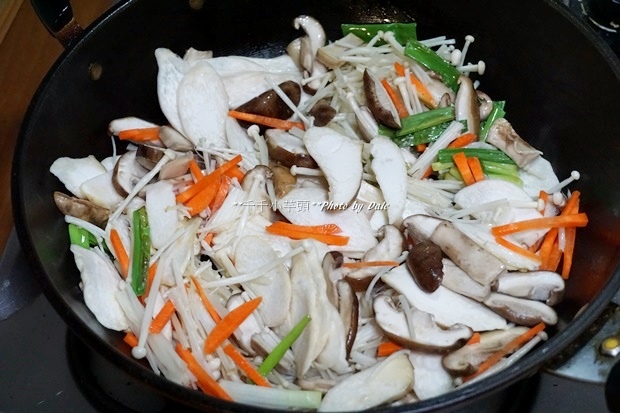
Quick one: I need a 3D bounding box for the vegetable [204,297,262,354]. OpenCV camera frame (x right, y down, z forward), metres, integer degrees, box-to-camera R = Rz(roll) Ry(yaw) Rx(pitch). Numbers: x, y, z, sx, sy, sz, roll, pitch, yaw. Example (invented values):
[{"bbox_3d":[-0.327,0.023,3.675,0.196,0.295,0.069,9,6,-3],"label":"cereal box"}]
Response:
[{"bbox_3d":[-0.041,0.065,0.567,0.009,0.006,0.043,33,59,25],"label":"vegetable"}]

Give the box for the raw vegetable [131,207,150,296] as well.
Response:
[{"bbox_3d":[-0.097,0.026,0.603,0.010,0.007,0.056,-4,54,-2],"label":"raw vegetable"}]

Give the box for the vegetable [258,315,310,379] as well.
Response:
[{"bbox_3d":[-0.014,0.075,0.557,0.005,0.005,0.044,31,61,25],"label":"vegetable"}]

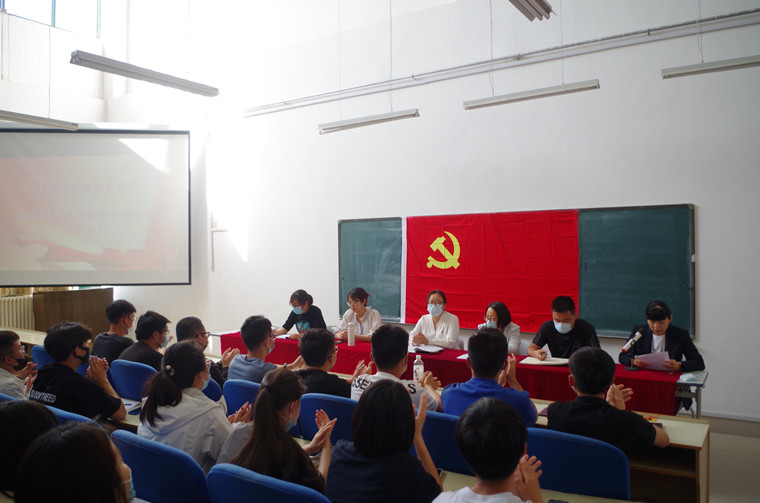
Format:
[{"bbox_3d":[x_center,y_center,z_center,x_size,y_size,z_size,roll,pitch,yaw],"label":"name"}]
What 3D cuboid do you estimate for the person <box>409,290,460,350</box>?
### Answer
[{"bbox_3d":[0.485,0.940,4.842,0.500,1.210,0.700,-1,0,22],"label":"person"}]

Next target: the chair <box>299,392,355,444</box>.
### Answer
[{"bbox_3d":[-0.074,1.077,2.599,0.450,0.920,0.500,-1,0,31],"label":"chair"}]

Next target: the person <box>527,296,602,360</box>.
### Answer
[{"bbox_3d":[1.404,0.936,4.290,0.530,1.190,0.700,-1,0,26],"label":"person"}]

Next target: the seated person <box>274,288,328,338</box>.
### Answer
[{"bbox_3d":[-0.759,0.970,5.590,0.500,1.180,0.700,-1,0,31],"label":"seated person"}]

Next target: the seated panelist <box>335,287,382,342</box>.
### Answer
[{"bbox_3d":[-0.225,0.950,5.370,0.460,1.210,0.580,-1,0,33],"label":"seated panelist"}]

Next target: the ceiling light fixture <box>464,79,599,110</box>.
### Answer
[{"bbox_3d":[1.343,-1.413,5.167,1.250,0.090,0.130,-1,0,31],"label":"ceiling light fixture"}]

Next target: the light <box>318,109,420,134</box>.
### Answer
[{"bbox_3d":[-0.130,-1.370,6.000,1.240,0.100,0.120,-1,0,33],"label":"light"}]

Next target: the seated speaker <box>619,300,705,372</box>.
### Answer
[{"bbox_3d":[1.930,0.945,3.950,0.570,1.200,0.600,-1,0,33],"label":"seated speaker"}]

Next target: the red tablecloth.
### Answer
[{"bbox_3d":[0.235,1.066,4.637,3.930,0.550,0.480,-1,0,33],"label":"red tablecloth"}]

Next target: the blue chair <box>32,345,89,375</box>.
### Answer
[{"bbox_3d":[-2.400,1.140,4.450,0.500,0.860,0.520,-1,0,33],"label":"blue chair"}]

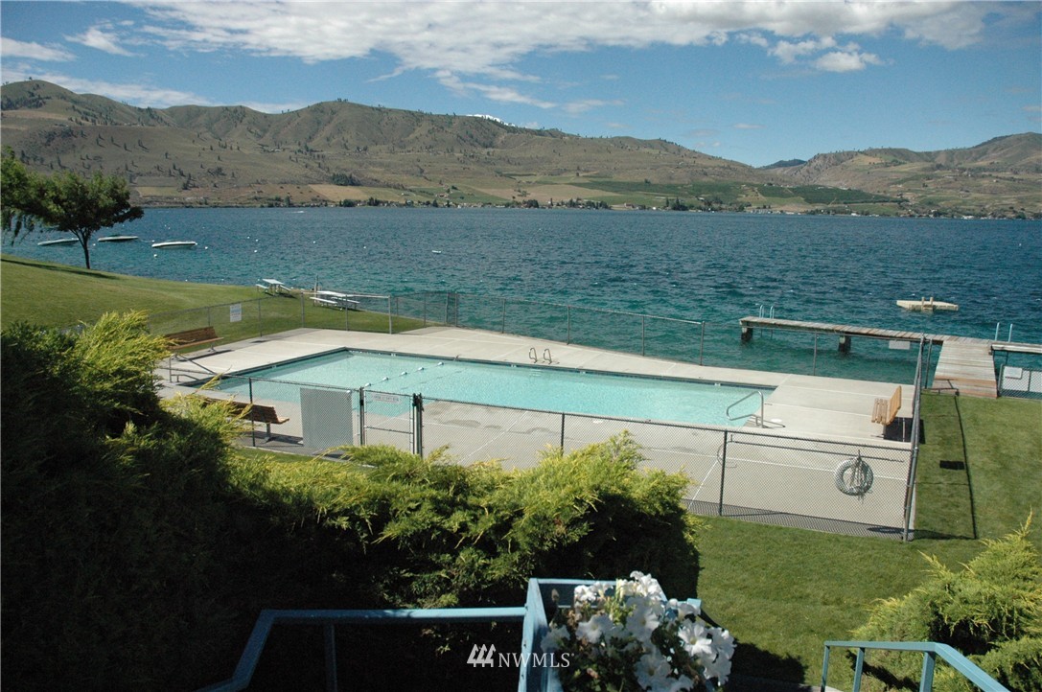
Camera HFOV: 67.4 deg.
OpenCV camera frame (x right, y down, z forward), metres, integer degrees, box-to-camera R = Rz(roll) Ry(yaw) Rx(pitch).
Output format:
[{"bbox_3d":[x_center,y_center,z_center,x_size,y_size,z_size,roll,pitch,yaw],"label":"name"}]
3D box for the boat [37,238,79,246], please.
[{"bbox_3d":[-69.991,-15.723,118.000,5.600,1.100,2.100,-9,14,-42],"label":"boat"}]

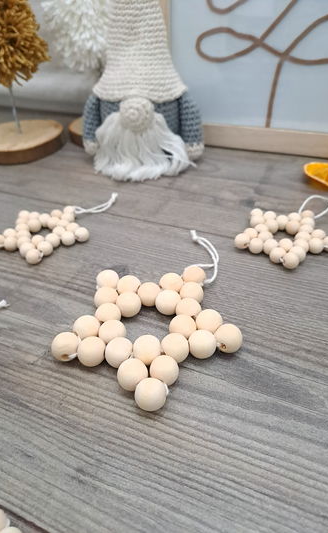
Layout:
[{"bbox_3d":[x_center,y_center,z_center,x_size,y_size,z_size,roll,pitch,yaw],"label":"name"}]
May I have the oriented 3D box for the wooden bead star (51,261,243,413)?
[{"bbox_3d":[-0.008,0.032,0.200,0.096,0.014,0.092,-3,39,2],"label":"wooden bead star"}]

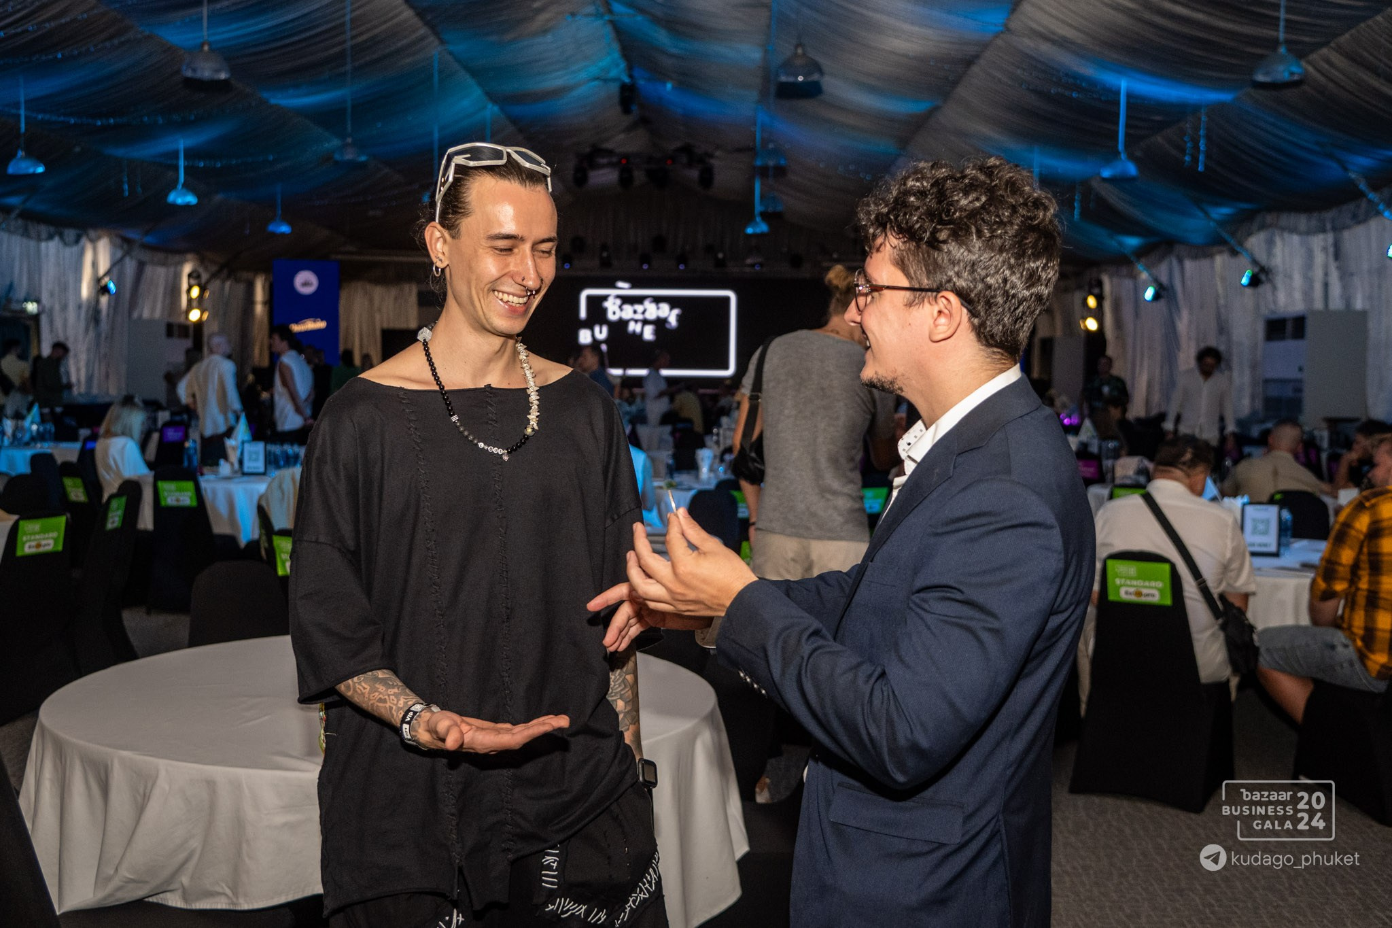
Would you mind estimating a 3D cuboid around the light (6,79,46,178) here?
[{"bbox_3d":[-7.432,-3.750,15.000,0.420,1.060,0.420,1,3,0],"label":"light"}]

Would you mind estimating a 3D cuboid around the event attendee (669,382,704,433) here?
[{"bbox_3d":[-0.117,-0.283,15.032,0.480,1.260,0.650,-1,5,-20],"label":"event attendee"}]

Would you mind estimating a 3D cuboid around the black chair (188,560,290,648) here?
[{"bbox_3d":[-1.326,0.769,4.079,0.460,0.910,0.560,-1,4,-28],"label":"black chair"}]

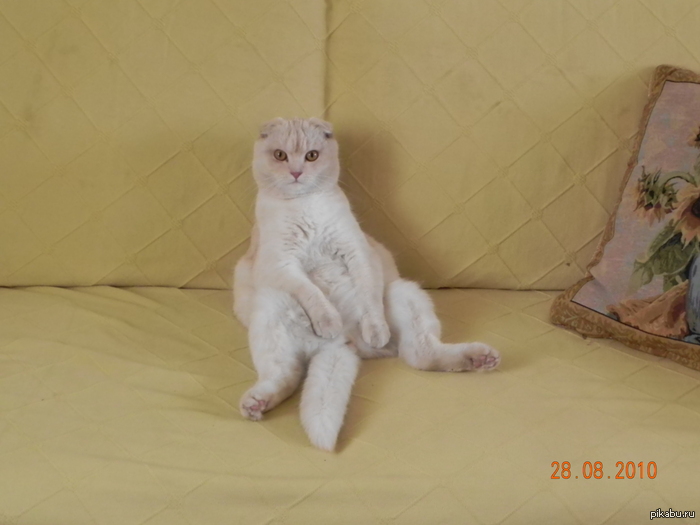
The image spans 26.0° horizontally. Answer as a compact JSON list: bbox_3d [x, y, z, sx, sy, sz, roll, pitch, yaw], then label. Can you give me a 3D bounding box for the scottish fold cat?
[{"bbox_3d":[0.018,-0.003,1.815,0.330,0.270,0.440,-1,23,-3],"label":"scottish fold cat"}]

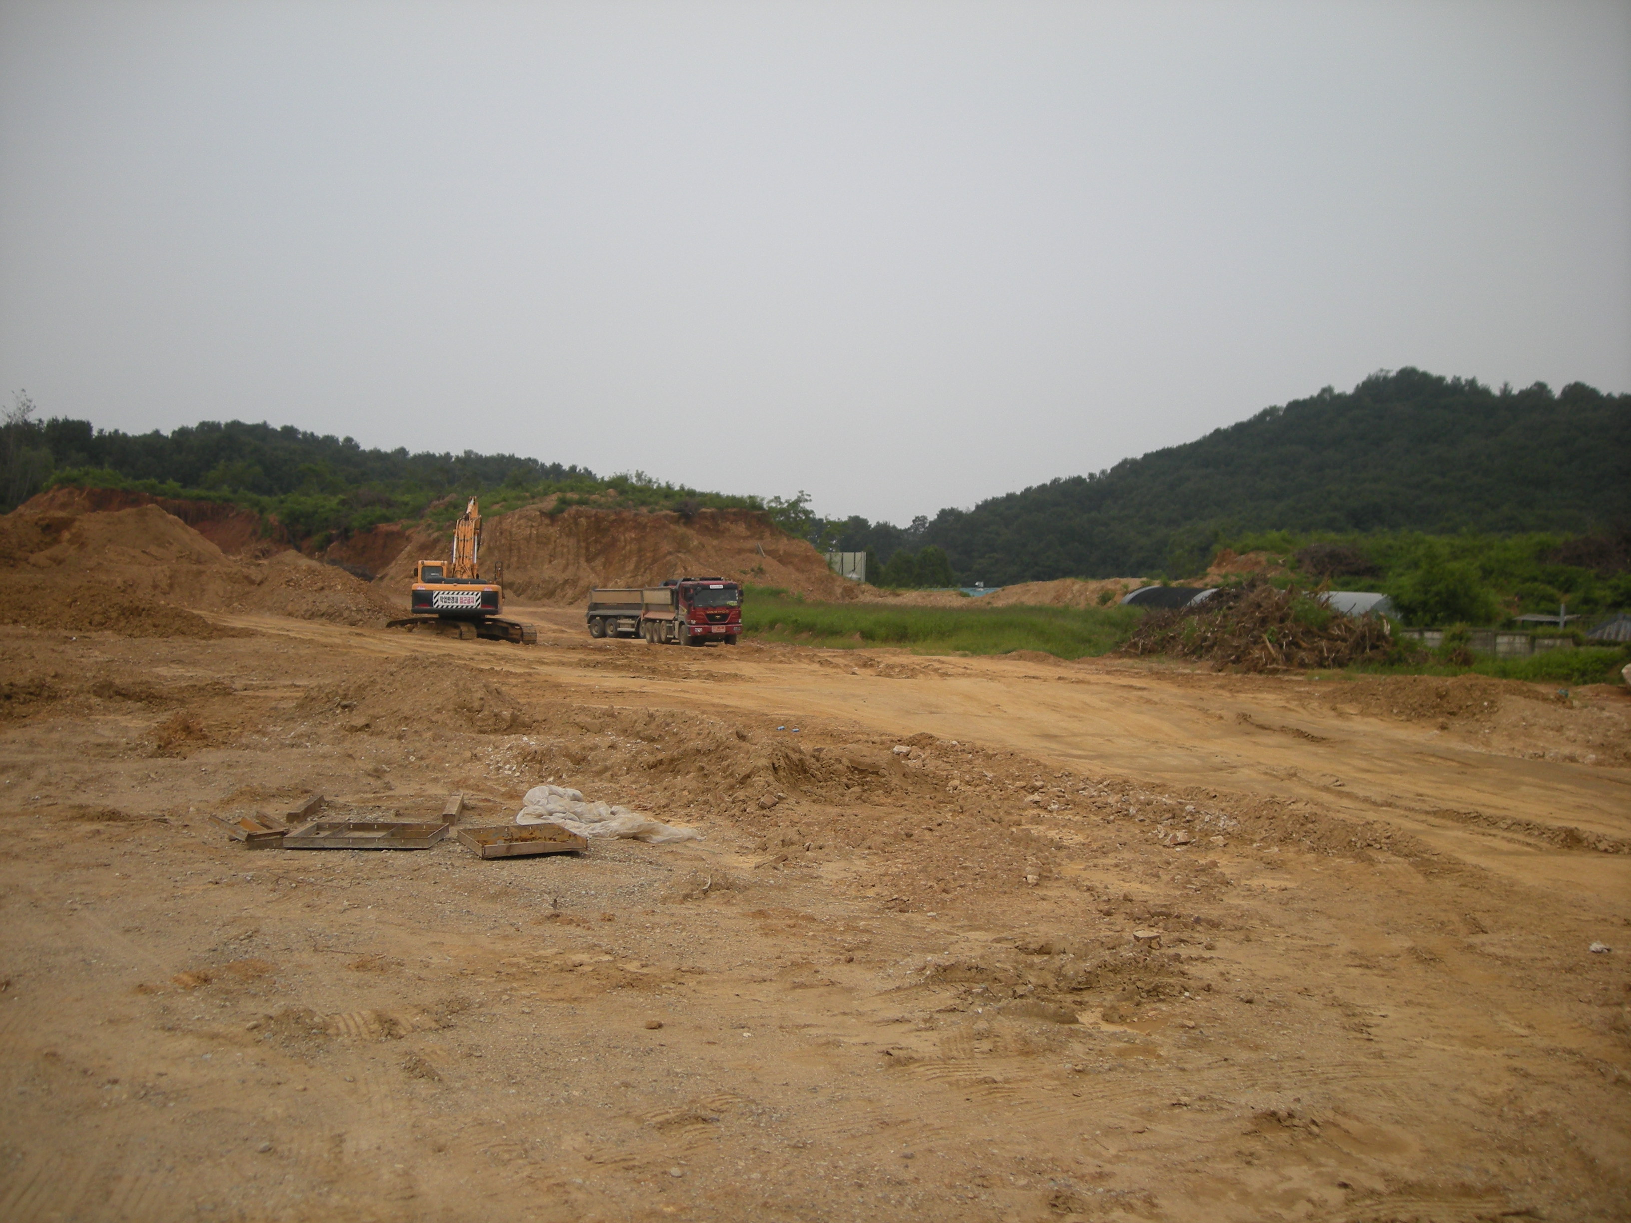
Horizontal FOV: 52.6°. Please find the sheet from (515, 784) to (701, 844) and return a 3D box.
[{"bbox_3d":[-1.400,1.320,11.050,1.300,0.250,1.000,0,1,15],"label":"sheet"}]

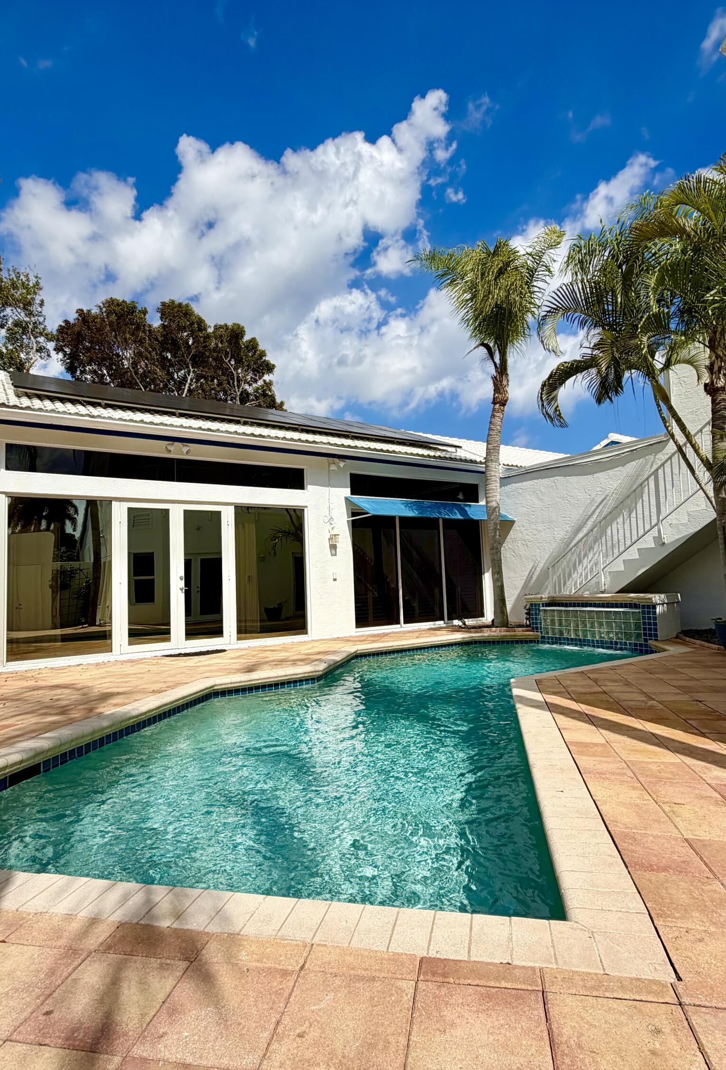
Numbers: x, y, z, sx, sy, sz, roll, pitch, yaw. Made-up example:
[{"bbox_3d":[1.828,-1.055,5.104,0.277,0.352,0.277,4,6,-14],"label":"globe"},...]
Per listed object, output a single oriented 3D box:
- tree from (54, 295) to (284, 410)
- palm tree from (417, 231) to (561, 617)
[{"bbox_3d":[-7.318,-3.114,21.822,8.600,12.100,8.400,-2,-4,0],"label":"tree"},{"bbox_3d":[2.601,-2.183,11.100,2.930,7.850,2.930,-2,-4,0],"label":"palm tree"}]

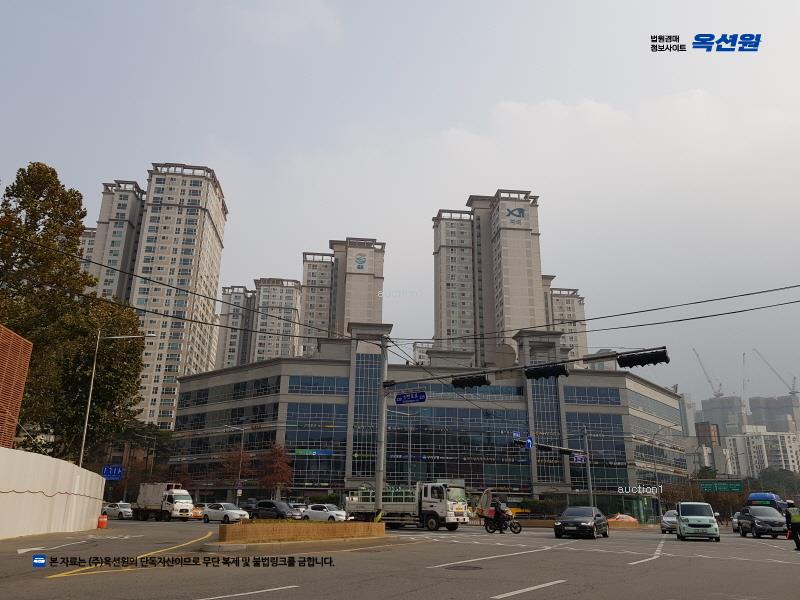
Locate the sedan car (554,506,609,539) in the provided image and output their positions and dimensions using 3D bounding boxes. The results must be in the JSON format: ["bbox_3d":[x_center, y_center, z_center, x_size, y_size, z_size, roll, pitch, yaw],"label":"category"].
[{"bbox_3d":[8.990,10.892,29.499,1.860,1.460,4.880,-9,-20,27],"label":"sedan car"}]

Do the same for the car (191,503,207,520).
[{"bbox_3d":[-18.380,19.590,55.500,1.830,1.470,4.700,2,-19,-3],"label":"car"}]

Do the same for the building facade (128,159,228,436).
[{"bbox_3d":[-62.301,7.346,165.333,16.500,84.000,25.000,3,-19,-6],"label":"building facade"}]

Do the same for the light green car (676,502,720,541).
[{"bbox_3d":[14.068,10.509,28.586,1.600,1.690,3.600,-6,-19,19],"label":"light green car"}]

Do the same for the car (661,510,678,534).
[{"bbox_3d":[18.287,14.402,39.067,1.820,1.460,4.700,-8,-20,26],"label":"car"}]

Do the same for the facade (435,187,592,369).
[{"bbox_3d":[29.825,13.551,177.050,38.000,85.000,27.000,3,-19,-6],"label":"facade"}]

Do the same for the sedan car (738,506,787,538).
[{"bbox_3d":[20.870,12.740,34.500,1.850,1.660,4.650,-5,-19,16],"label":"sedan car"}]

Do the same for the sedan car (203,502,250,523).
[{"bbox_3d":[-14.066,17.331,48.800,4.500,1.480,1.780,-14,-23,37],"label":"sedan car"}]

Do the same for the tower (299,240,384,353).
[{"bbox_3d":[-20.302,21.621,193.670,27.200,84.000,26.000,3,-18,-6],"label":"tower"}]

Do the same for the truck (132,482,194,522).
[{"bbox_3d":[-18.456,15.652,46.563,5.500,2.780,2.050,-13,-23,35],"label":"truck"}]

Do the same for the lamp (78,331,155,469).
[{"bbox_3d":[-15.303,6.734,31.951,3.100,10.500,0.350,1,-19,0],"label":"lamp"}]

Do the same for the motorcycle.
[{"bbox_3d":[5.417,11.701,31.600,2.020,1.130,0.780,-2,-19,9],"label":"motorcycle"}]

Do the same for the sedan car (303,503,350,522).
[{"bbox_3d":[-6.332,17.712,50.144,4.350,1.460,1.780,-11,-22,30],"label":"sedan car"}]

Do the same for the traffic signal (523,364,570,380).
[{"bbox_3d":[5.142,2.566,21.011,1.420,0.370,0.360,-10,-21,31],"label":"traffic signal"}]

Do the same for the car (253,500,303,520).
[{"bbox_3d":[-10.354,17.951,51.000,4.600,1.660,1.820,-13,-23,35],"label":"car"}]

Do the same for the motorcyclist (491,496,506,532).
[{"bbox_3d":[5.196,11.296,31.600,0.850,1.750,0.620,-2,-19,9],"label":"motorcyclist"}]

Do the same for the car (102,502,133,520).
[{"bbox_3d":[-26.401,20.064,57.107,4.750,1.460,1.830,-13,-23,36],"label":"car"}]

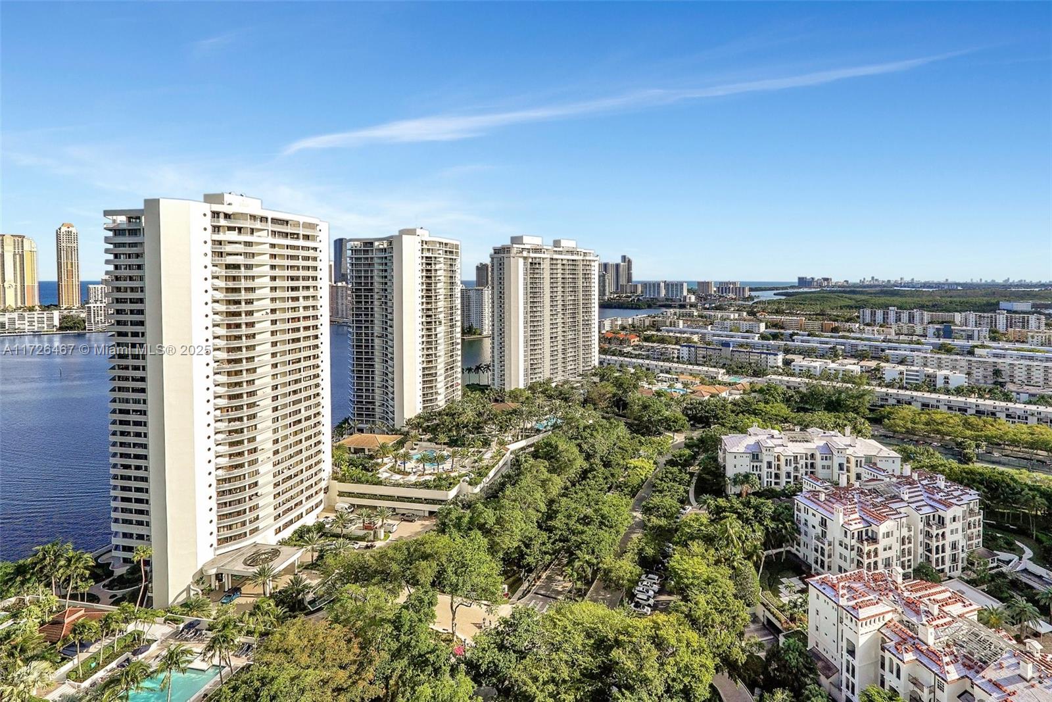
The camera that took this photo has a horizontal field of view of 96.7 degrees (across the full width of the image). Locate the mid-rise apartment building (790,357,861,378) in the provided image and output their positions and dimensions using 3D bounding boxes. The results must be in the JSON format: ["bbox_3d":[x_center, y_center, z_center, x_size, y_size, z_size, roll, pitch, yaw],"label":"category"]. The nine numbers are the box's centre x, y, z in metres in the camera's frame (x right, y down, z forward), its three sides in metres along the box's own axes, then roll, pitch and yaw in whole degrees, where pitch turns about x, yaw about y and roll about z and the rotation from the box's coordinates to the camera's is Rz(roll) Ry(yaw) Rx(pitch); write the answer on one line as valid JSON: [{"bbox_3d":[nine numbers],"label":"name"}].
[{"bbox_3d":[215.449,14.165,336.000,42.000,10.000,18.000,3,5,34],"label":"mid-rise apartment building"}]

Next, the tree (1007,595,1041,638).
[{"bbox_3d":[96.600,52.000,90.800,7.300,7.800,7.300,-6,9,-42],"label":"tree"}]

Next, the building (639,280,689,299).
[{"bbox_3d":[518.000,-224.000,1750.000,168.000,66.000,50.000,4,7,29],"label":"building"}]

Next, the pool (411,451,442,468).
[{"bbox_3d":[-34.400,37.900,164.000,12.000,1.200,15.000,0,6,0],"label":"pool"}]

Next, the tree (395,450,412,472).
[{"bbox_3d":[-40.687,36.300,154.800,5.200,7.600,5.300,-1,4,-14],"label":"tree"}]

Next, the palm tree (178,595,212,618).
[{"bbox_3d":[-68.200,52.800,96.400,7.000,5.600,7.000,-5,8,-35],"label":"palm tree"}]

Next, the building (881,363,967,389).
[{"bbox_3d":[272.011,17.425,320.000,43.000,12.000,17.000,4,7,41],"label":"building"}]

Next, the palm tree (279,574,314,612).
[{"bbox_3d":[-50.032,52.765,102.000,7.100,7.600,7.000,-2,6,-26],"label":"palm tree"}]

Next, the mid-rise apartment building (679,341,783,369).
[{"bbox_3d":[173.006,3.478,396.000,78.000,17.000,16.000,4,7,41],"label":"mid-rise apartment building"}]

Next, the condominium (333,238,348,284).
[{"bbox_3d":[-585.443,-253.989,1480.000,45.000,198.000,36.000,3,5,37],"label":"condominium"}]

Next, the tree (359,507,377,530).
[{"bbox_3d":[-45.347,47.766,133.300,4.700,6.300,4.900,-1,4,-19],"label":"tree"}]

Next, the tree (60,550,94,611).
[{"bbox_3d":[-97.040,49.586,101.000,7.200,12.300,7.000,-5,7,-44],"label":"tree"}]

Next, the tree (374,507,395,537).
[{"bbox_3d":[-39.916,48.112,132.000,5.700,7.800,5.600,-2,5,-17],"label":"tree"}]

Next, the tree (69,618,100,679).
[{"bbox_3d":[-78.100,53.000,82.500,5.600,9.400,5.600,-6,9,-43],"label":"tree"}]

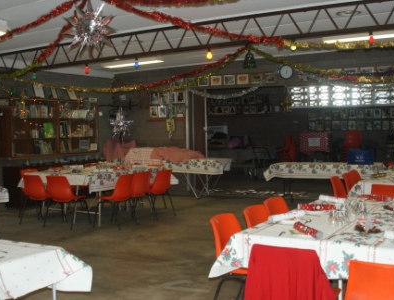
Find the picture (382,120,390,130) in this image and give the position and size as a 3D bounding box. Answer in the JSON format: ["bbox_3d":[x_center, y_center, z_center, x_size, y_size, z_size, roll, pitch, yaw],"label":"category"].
[{"bbox_3d":[4.933,-0.636,13.695,0.190,0.250,0.025,0,3,27],"label":"picture"}]

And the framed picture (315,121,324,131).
[{"bbox_3d":[3.171,-0.633,13.515,0.200,0.240,0.025,1,4,25],"label":"framed picture"}]

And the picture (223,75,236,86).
[{"bbox_3d":[0.645,-1.371,10.290,0.250,0.210,0.025,1,4,25],"label":"picture"}]

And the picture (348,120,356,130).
[{"bbox_3d":[4.246,-0.665,14.292,0.197,0.254,0.030,0,2,31],"label":"picture"}]

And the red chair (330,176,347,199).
[{"bbox_3d":[2.054,0.734,6.928,0.520,0.750,0.500,1,3,29],"label":"red chair"}]

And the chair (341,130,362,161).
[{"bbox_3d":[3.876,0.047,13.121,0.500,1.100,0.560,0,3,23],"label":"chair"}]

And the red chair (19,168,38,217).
[{"bbox_3d":[-2.729,0.745,9.035,0.520,0.790,0.500,0,3,29],"label":"red chair"}]

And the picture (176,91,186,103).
[{"bbox_3d":[-0.353,-1.143,11.395,0.220,0.265,0.025,0,3,27],"label":"picture"}]

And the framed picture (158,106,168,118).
[{"bbox_3d":[-0.781,-0.858,11.935,0.234,0.277,0.030,0,2,31],"label":"framed picture"}]

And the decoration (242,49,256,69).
[{"bbox_3d":[0.665,-1.139,6.550,0.150,0.235,0.120,1,3,29],"label":"decoration"}]

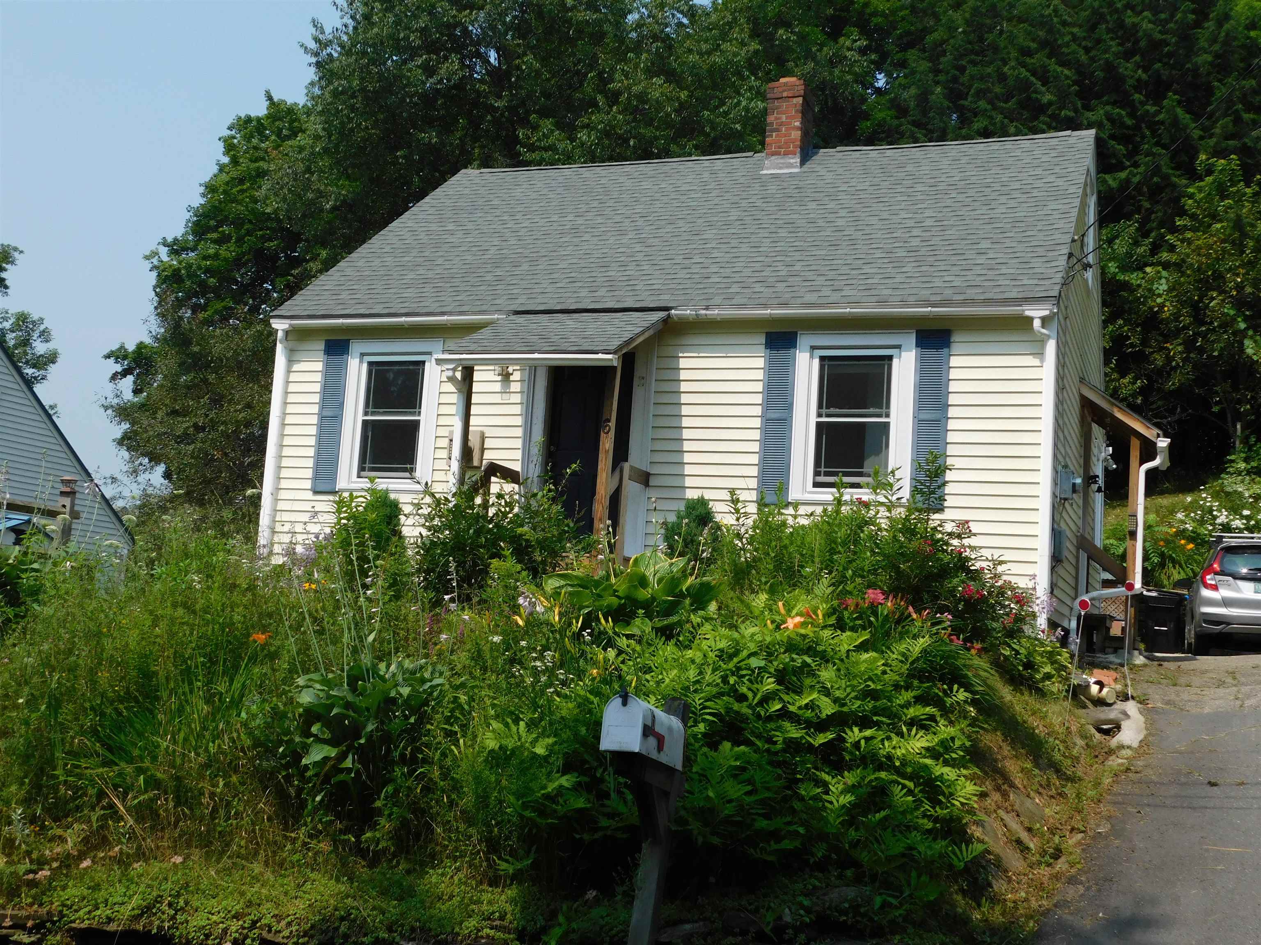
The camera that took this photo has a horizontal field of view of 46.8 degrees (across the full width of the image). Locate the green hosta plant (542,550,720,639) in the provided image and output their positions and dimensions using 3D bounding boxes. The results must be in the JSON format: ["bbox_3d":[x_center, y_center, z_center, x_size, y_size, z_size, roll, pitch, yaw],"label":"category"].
[{"bbox_3d":[0.003,0.830,9.700,1.130,0.610,1.050,4,-7,0],"label":"green hosta plant"}]

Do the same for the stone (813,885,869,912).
[{"bbox_3d":[0.922,1.880,6.400,0.250,0.120,0.190,1,-8,21],"label":"stone"}]

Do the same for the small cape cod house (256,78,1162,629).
[{"bbox_3d":[1.404,-1.490,16.902,8.820,6.602,8.870,1,-8,21],"label":"small cape cod house"}]

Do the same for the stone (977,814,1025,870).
[{"bbox_3d":[1.896,1.899,7.450,0.230,0.260,0.200,1,-8,21],"label":"stone"}]

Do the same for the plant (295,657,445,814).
[{"bbox_3d":[-1.332,1.352,7.450,0.740,0.790,0.700,5,-7,-9],"label":"plant"}]

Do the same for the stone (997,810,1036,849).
[{"bbox_3d":[2.057,1.899,7.750,0.190,0.190,0.160,1,-8,21],"label":"stone"}]

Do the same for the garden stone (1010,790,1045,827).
[{"bbox_3d":[2.196,1.859,8.050,0.180,0.190,0.170,1,-8,21],"label":"garden stone"}]

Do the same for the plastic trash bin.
[{"bbox_3d":[6.328,1.760,17.300,0.570,0.790,0.600,2,-7,12],"label":"plastic trash bin"}]

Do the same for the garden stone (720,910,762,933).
[{"bbox_3d":[0.475,1.927,6.250,0.175,0.100,0.150,1,-8,21],"label":"garden stone"}]

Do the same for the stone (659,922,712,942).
[{"bbox_3d":[0.234,1.975,6.250,0.240,0.090,0.170,1,-8,21],"label":"stone"}]

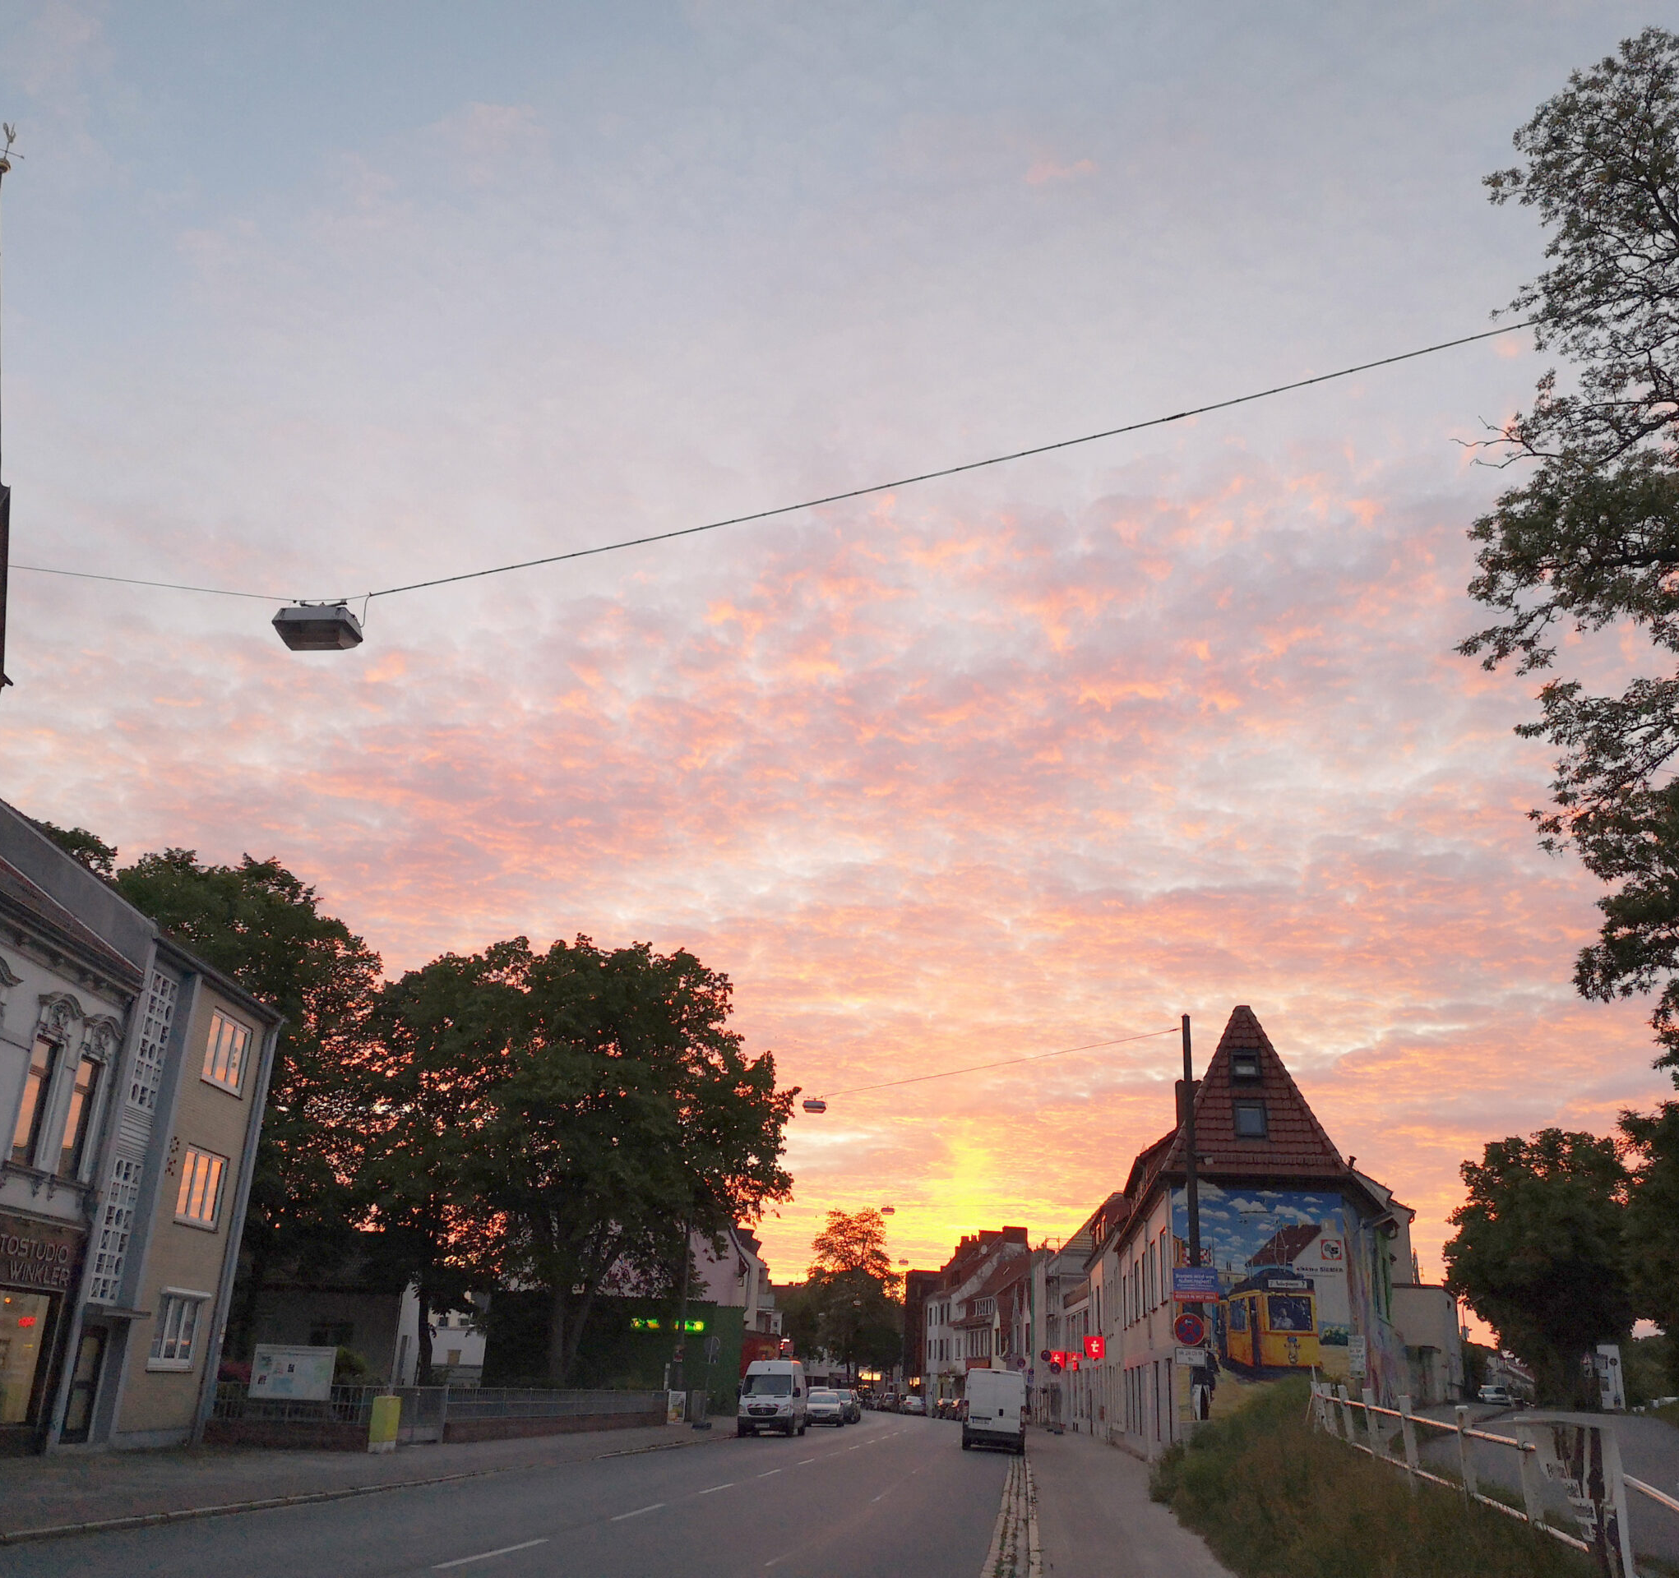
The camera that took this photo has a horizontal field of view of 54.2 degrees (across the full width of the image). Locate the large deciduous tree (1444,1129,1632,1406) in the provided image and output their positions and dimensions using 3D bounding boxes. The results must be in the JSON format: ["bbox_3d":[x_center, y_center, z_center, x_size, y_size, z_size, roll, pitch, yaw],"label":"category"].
[{"bbox_3d":[33.003,22.523,77.546,8.263,12.915,8.263,-5,-22,22],"label":"large deciduous tree"}]

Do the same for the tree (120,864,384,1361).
[{"bbox_3d":[-18.148,9.686,48.301,8.524,16.410,8.524,10,-21,-19],"label":"tree"}]

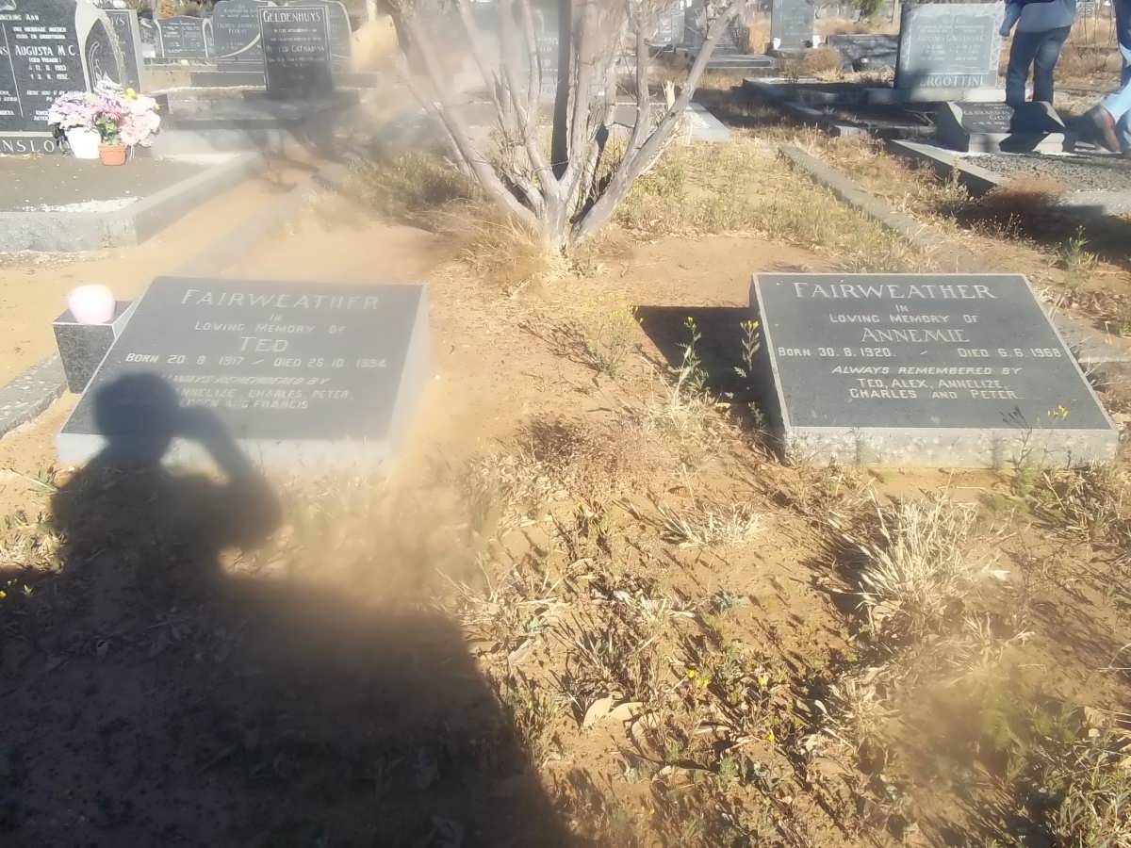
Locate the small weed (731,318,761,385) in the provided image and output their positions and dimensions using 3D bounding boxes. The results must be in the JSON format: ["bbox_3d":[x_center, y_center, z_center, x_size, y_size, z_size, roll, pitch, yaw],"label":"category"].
[{"bbox_3d":[0.554,-0.221,3.211,0.087,0.207,0.087,0,22,0],"label":"small weed"}]

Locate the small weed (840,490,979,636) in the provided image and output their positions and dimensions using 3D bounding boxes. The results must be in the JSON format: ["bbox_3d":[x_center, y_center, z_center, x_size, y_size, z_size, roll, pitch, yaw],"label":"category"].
[{"bbox_3d":[0.657,0.255,1.982,0.261,0.230,0.248,0,22,0],"label":"small weed"}]

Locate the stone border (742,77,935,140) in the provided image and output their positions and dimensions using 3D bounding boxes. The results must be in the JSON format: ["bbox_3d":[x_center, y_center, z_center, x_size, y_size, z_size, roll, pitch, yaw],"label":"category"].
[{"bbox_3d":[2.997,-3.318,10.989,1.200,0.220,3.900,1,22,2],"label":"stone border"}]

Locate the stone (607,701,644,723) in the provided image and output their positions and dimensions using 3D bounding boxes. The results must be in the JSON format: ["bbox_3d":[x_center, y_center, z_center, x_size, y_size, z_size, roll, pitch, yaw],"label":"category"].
[{"bbox_3d":[0.101,0.489,1.766,0.058,0.022,0.036,0,22,-1],"label":"stone"}]

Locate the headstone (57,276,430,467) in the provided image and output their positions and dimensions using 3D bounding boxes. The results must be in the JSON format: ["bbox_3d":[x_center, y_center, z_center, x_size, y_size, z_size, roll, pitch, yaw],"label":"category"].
[{"bbox_3d":[-0.845,-0.169,2.918,0.840,0.315,0.703,1,22,2],"label":"headstone"}]

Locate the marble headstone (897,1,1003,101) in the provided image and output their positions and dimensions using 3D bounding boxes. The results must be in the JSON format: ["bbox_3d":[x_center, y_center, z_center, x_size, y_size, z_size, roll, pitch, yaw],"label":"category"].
[{"bbox_3d":[3.573,-3.485,9.750,0.920,0.870,0.180,1,22,1],"label":"marble headstone"}]

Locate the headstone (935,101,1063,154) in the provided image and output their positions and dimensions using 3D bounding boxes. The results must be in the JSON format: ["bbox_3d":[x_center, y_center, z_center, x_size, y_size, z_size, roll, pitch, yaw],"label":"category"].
[{"bbox_3d":[3.008,-2.072,7.266,0.650,0.290,0.570,1,22,1],"label":"headstone"}]

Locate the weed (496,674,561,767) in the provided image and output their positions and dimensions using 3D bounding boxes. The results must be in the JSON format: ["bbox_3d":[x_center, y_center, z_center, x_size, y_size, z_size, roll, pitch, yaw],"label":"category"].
[{"bbox_3d":[-0.057,0.451,1.602,0.098,0.139,0.093,0,22,0],"label":"weed"}]

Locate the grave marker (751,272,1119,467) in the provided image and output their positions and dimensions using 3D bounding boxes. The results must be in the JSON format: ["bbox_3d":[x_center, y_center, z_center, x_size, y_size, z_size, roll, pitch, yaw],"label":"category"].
[{"bbox_3d":[1.018,-0.185,3.034,0.858,0.325,0.740,0,22,1],"label":"grave marker"}]

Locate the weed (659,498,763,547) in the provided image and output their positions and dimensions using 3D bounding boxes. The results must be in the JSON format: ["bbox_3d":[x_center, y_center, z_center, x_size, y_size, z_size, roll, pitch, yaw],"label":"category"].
[{"bbox_3d":[0.316,0.212,2.299,0.224,0.072,0.157,0,22,0],"label":"weed"}]

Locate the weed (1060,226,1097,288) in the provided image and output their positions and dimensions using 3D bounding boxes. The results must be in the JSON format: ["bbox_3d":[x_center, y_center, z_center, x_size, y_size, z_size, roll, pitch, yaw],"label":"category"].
[{"bbox_3d":[2.157,-0.699,4.397,0.130,0.245,0.120,1,22,1],"label":"weed"}]

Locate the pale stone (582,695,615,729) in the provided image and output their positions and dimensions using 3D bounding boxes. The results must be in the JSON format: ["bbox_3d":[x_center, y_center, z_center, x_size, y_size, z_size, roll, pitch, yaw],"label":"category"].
[{"bbox_3d":[0.055,0.491,1.784,0.040,0.018,0.085,14,26,31],"label":"pale stone"}]

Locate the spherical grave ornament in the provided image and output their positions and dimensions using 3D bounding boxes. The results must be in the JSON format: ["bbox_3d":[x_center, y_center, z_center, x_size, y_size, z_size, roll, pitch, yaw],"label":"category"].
[{"bbox_3d":[-1.407,-0.361,3.087,0.141,0.111,0.141,0,22,0],"label":"spherical grave ornament"}]

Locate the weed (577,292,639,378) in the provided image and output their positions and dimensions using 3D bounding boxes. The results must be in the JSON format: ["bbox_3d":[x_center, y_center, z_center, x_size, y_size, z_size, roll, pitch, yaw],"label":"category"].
[{"bbox_3d":[0.135,-0.281,3.291,0.196,0.257,0.196,0,22,0],"label":"weed"}]

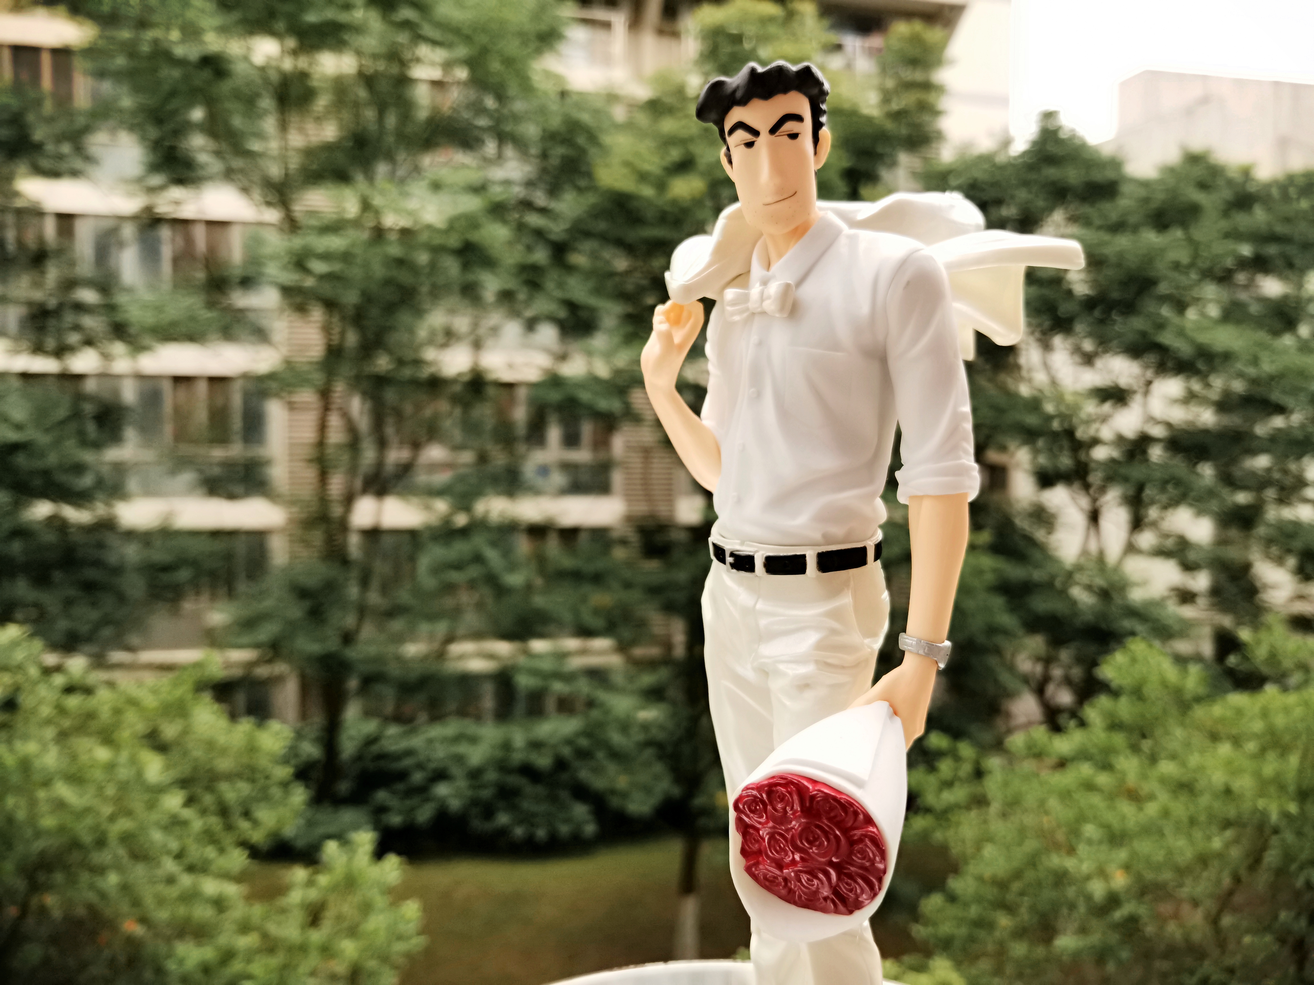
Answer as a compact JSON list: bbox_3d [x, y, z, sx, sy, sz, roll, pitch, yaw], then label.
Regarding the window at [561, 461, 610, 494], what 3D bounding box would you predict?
[{"bbox_3d":[-1.400,-0.286,20.400,0.980,0.640,0.100,0,-1,-9],"label":"window"}]

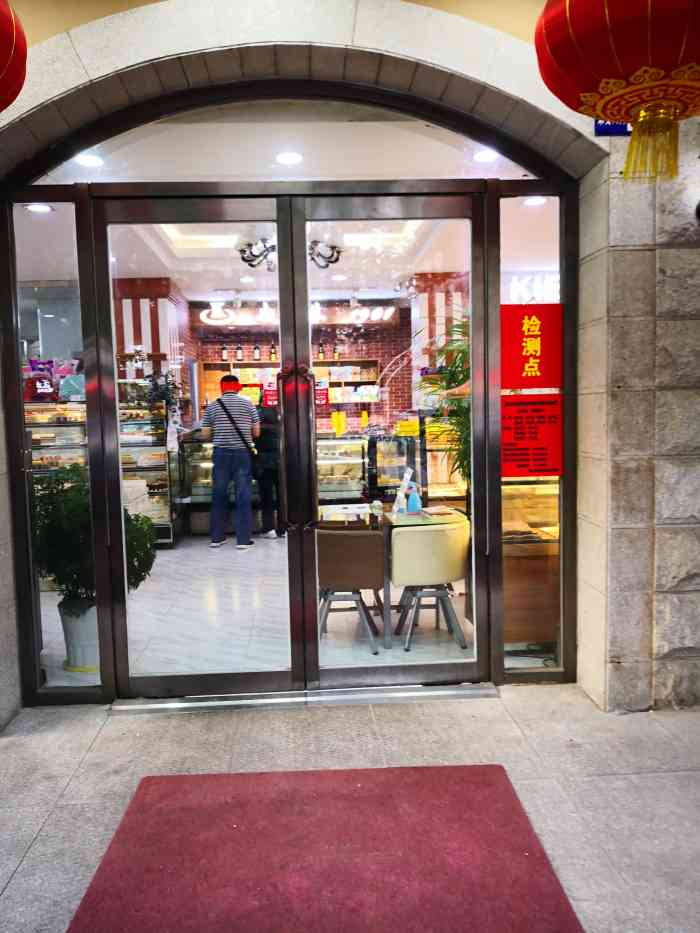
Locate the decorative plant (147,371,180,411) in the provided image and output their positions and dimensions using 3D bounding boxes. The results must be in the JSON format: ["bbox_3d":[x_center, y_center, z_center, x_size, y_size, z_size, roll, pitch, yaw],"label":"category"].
[{"bbox_3d":[-1.932,-0.787,7.539,0.330,0.400,0.280,-2,5,-2],"label":"decorative plant"}]

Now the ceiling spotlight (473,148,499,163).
[{"bbox_3d":[0.800,-1.837,4.299,0.150,0.050,0.150,-2,5,-2],"label":"ceiling spotlight"}]

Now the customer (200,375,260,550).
[{"bbox_3d":[-1.252,-0.063,7.624,0.600,1.777,0.380,-1,5,3],"label":"customer"}]

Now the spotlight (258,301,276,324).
[{"bbox_3d":[-0.975,-1.810,8.552,0.200,0.270,0.180,-2,5,-2],"label":"spotlight"}]

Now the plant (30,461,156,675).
[{"bbox_3d":[-1.448,0.550,4.080,0.640,1.127,0.600,-2,5,-2],"label":"plant"}]

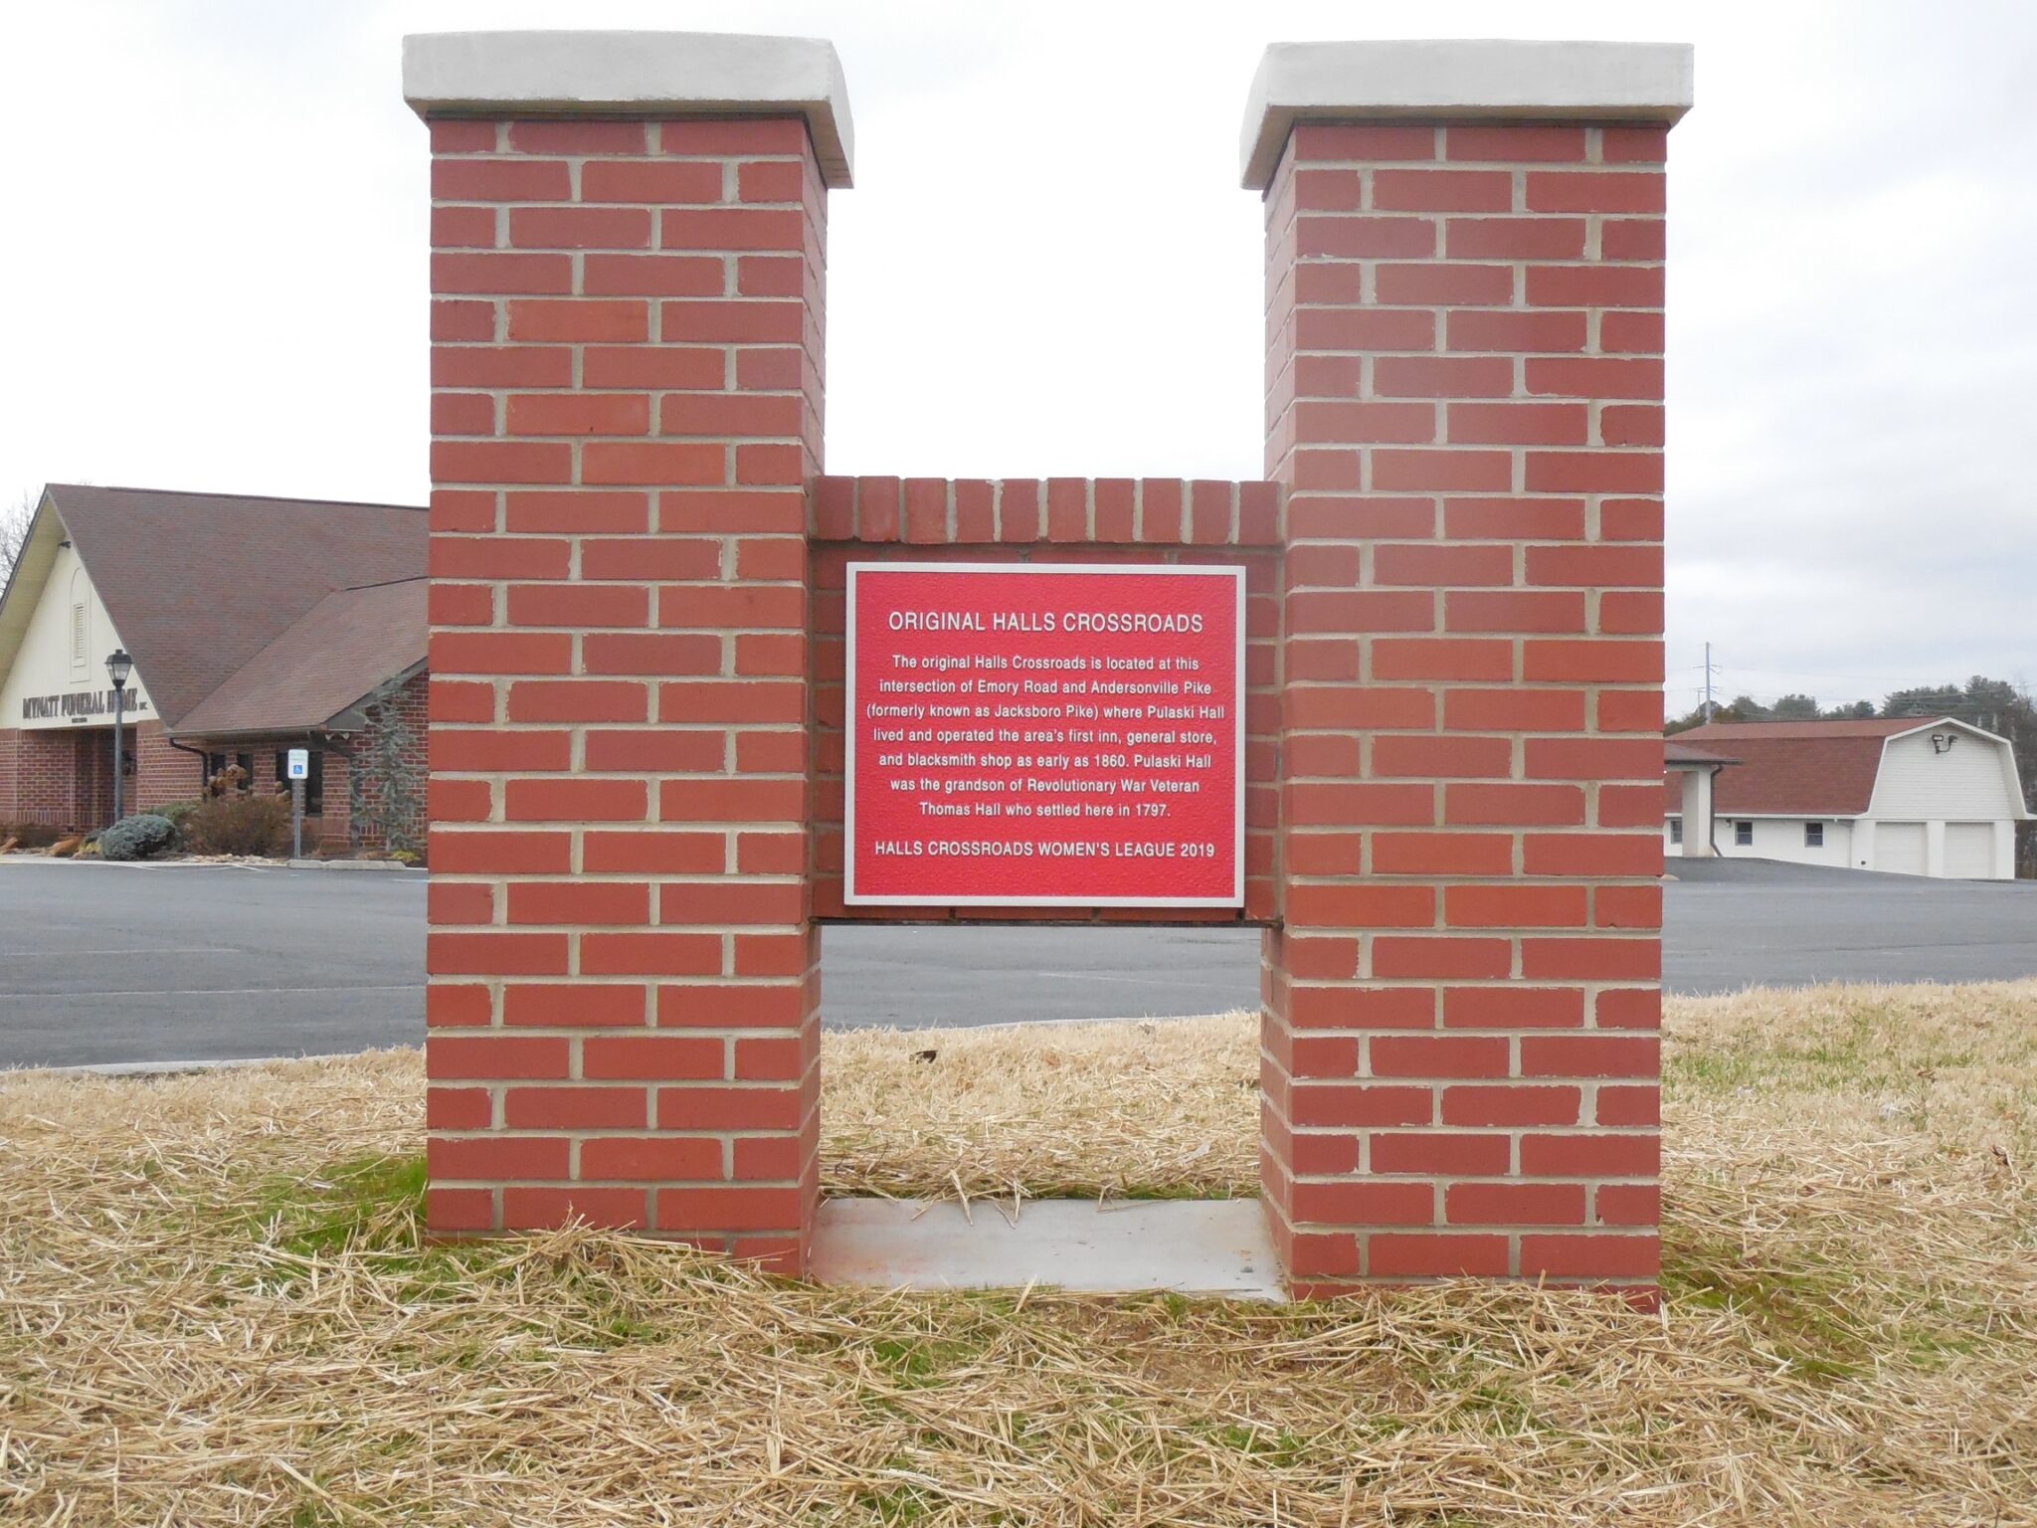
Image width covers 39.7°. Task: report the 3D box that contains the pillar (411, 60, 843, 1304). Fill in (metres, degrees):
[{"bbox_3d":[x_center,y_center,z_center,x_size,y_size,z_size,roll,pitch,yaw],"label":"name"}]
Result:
[{"bbox_3d":[-0.564,-0.153,4.205,0.590,1.750,0.565,0,0,0],"label":"pillar"}]

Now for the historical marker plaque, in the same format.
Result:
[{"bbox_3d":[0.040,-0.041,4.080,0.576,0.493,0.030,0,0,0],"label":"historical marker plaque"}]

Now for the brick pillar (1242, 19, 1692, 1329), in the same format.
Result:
[{"bbox_3d":[0.644,-0.128,4.210,0.590,1.765,0.565,0,0,0],"label":"brick pillar"}]

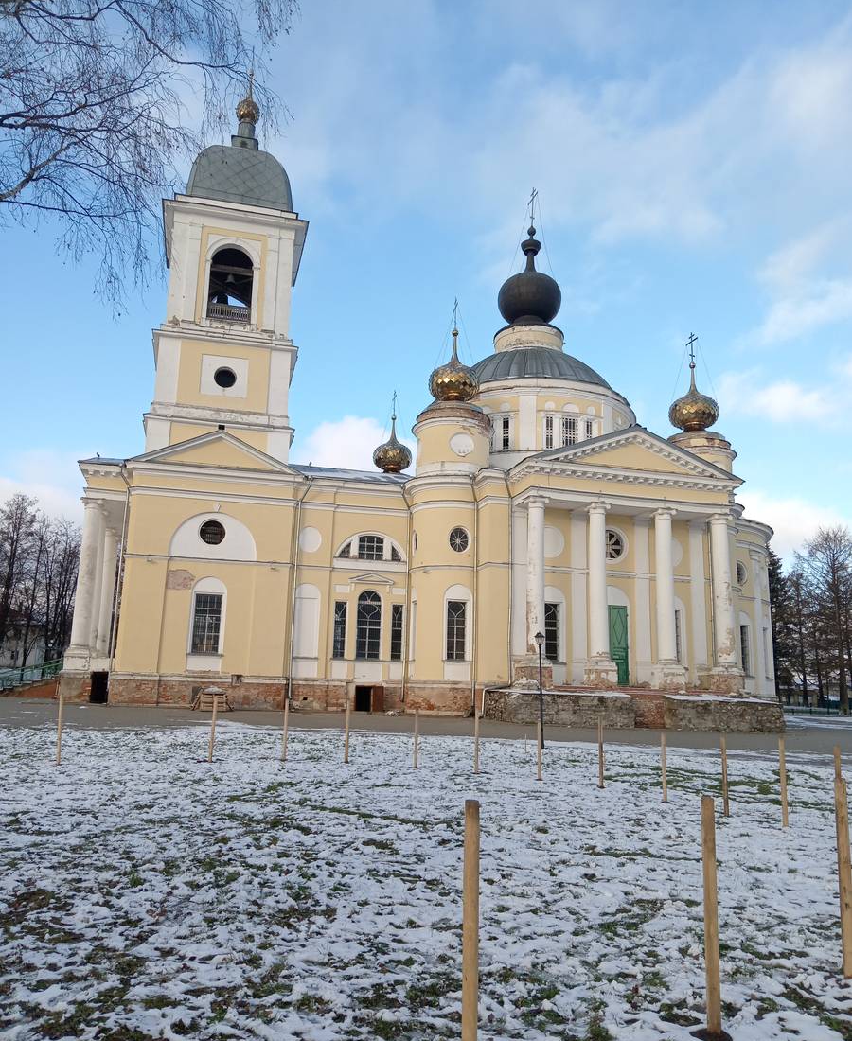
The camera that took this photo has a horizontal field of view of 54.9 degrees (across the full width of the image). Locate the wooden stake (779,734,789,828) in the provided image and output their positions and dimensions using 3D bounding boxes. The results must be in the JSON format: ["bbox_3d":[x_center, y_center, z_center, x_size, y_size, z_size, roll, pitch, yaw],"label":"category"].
[{"bbox_3d":[4.199,3.068,9.627,0.063,1.005,0.063,2,-11,0],"label":"wooden stake"}]

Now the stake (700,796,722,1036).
[{"bbox_3d":[1.372,1.879,3.946,0.063,1.056,0.063,2,-11,0],"label":"stake"}]

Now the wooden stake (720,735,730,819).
[{"bbox_3d":[3.951,3.361,10.829,0.063,1.029,0.063,2,-11,0],"label":"wooden stake"}]

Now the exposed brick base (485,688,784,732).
[{"bbox_3d":[9.102,8.346,35.791,12.666,1.373,3.200,4,-12,-14],"label":"exposed brick base"}]

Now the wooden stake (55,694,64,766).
[{"bbox_3d":[-6.282,3.589,14.098,0.063,1.184,0.063,-2,-10,-1],"label":"wooden stake"}]

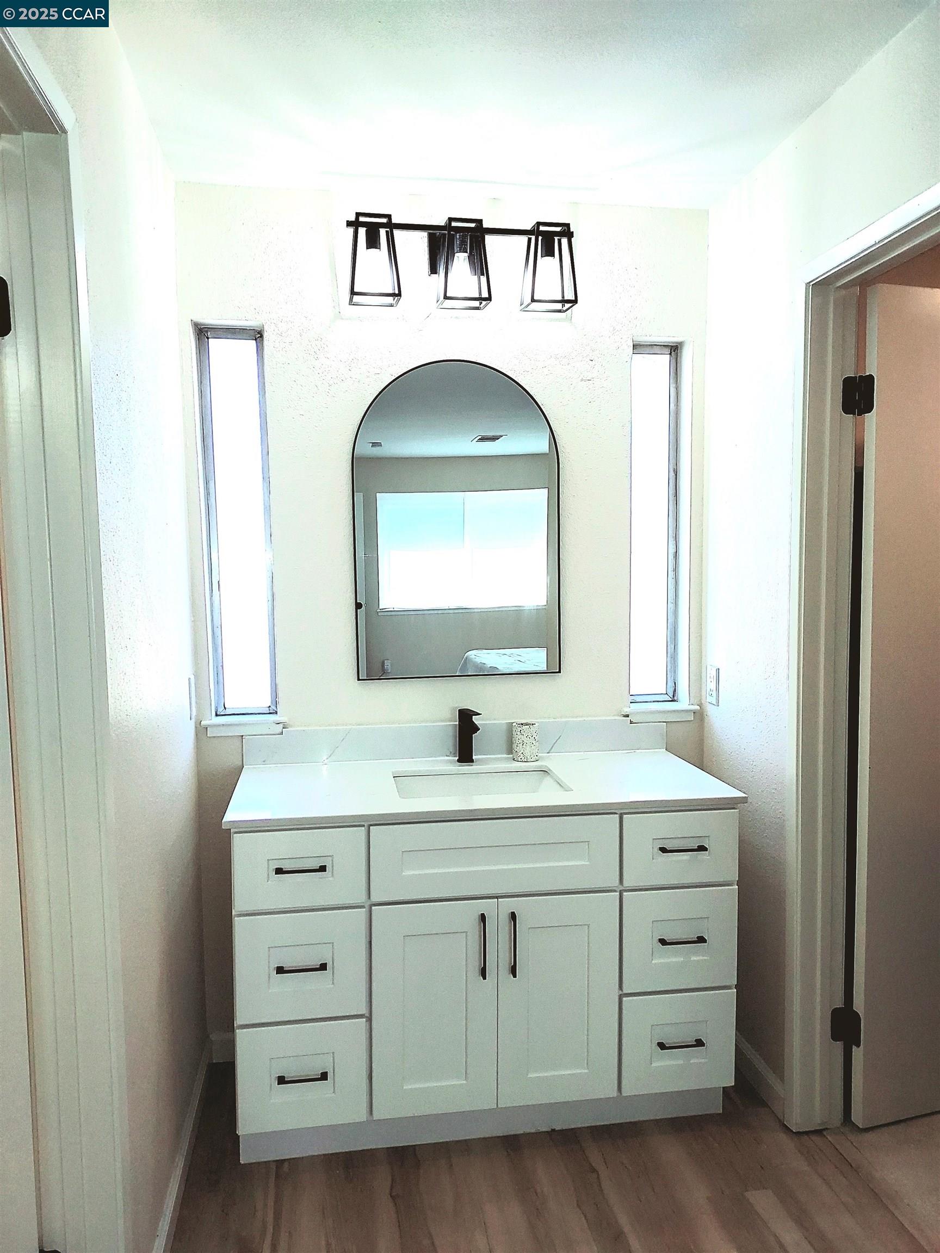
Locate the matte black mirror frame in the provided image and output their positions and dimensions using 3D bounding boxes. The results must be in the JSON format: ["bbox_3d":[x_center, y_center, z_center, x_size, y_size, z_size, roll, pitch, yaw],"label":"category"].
[{"bbox_3d":[-0.034,-0.308,2.520,0.600,0.911,0.025,-1,4,-9],"label":"matte black mirror frame"}]

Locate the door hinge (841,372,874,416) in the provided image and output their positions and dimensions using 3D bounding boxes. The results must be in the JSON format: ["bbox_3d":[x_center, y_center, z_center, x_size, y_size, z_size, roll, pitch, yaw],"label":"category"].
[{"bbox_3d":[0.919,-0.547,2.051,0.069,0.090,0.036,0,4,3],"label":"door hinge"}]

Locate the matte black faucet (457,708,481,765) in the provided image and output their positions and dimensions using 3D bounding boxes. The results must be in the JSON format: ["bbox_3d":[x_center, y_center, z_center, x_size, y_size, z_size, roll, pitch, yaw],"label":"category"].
[{"bbox_3d":[-0.004,0.317,2.465,0.046,0.158,0.170,-1,4,-9],"label":"matte black faucet"}]

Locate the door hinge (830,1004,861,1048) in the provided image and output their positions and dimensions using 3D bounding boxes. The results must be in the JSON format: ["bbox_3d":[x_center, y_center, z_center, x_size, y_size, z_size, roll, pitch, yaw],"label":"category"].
[{"bbox_3d":[0.937,1.001,2.160,0.069,0.090,0.036,0,4,3],"label":"door hinge"}]

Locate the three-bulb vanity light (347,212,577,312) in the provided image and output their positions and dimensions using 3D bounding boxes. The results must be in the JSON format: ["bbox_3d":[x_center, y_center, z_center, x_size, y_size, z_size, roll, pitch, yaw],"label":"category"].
[{"bbox_3d":[-0.025,-0.978,2.387,0.617,0.215,0.195,-1,4,-9],"label":"three-bulb vanity light"}]

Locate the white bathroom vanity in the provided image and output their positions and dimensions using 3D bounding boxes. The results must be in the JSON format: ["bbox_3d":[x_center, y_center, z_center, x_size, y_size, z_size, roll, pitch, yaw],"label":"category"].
[{"bbox_3d":[0.024,0.786,2.329,1.250,0.933,0.568,-1,4,-9],"label":"white bathroom vanity"}]

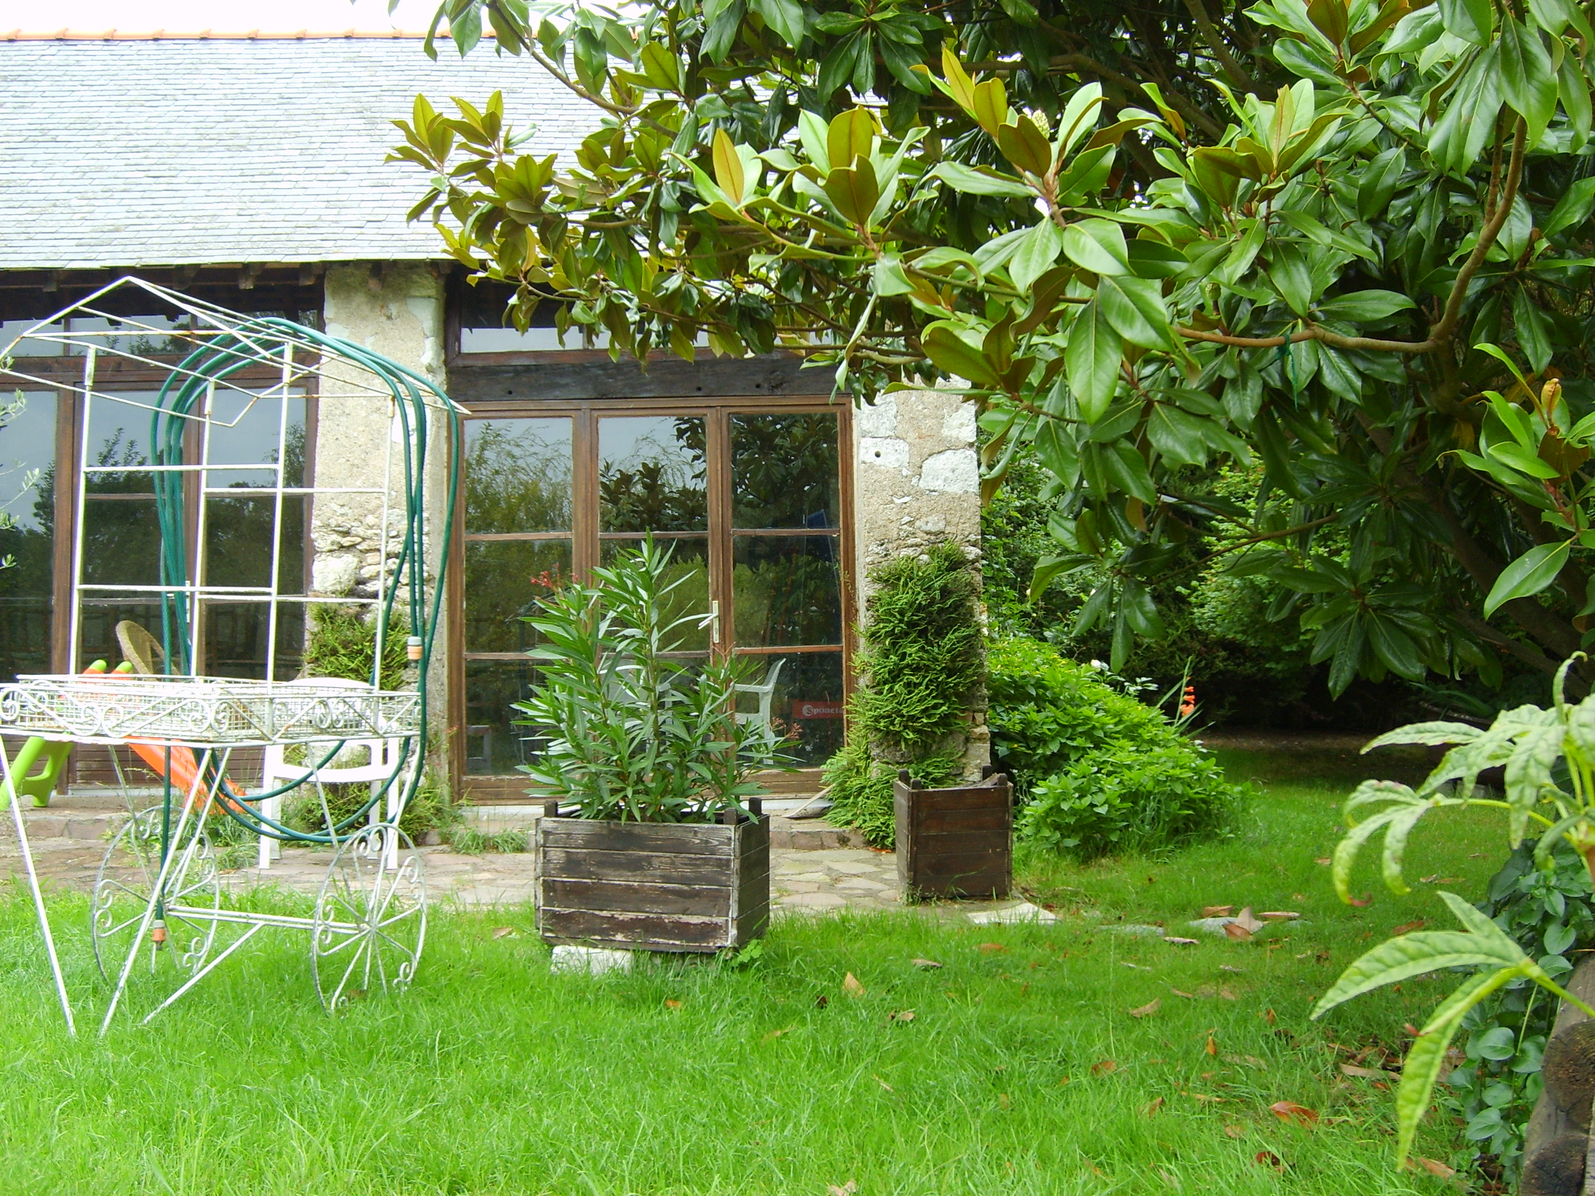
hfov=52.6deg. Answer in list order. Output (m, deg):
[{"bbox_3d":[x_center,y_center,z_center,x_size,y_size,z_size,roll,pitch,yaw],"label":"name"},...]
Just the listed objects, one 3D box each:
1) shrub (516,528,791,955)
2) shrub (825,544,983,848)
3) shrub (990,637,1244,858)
[{"bbox_3d":[-0.458,0.466,5.250,0.780,1.290,0.600,-2,-3,14],"label":"shrub"},{"bbox_3d":[0.506,0.473,7.900,0.760,1.470,0.450,-1,-3,-1],"label":"shrub"},{"bbox_3d":[1.567,0.737,8.200,1.250,1.080,1.200,-1,-3,0],"label":"shrub"}]

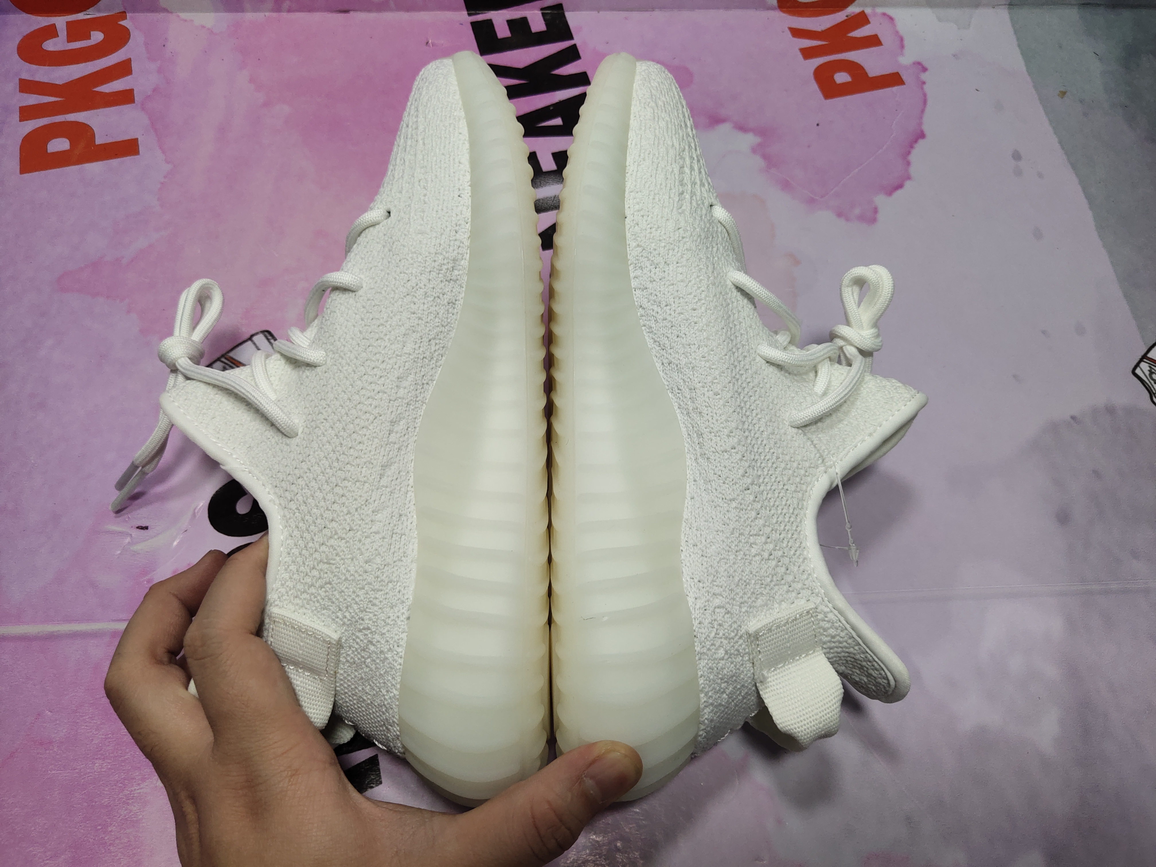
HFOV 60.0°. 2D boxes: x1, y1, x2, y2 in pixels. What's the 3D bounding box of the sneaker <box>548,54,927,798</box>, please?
[{"bbox_3d":[0.058,-0.015,0.374,0.137,0.107,0.287,1,69,-4],"label":"sneaker"}]

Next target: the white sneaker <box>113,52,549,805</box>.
[{"bbox_3d":[-0.080,-0.015,0.370,0.140,0.107,0.287,-1,69,1],"label":"white sneaker"}]

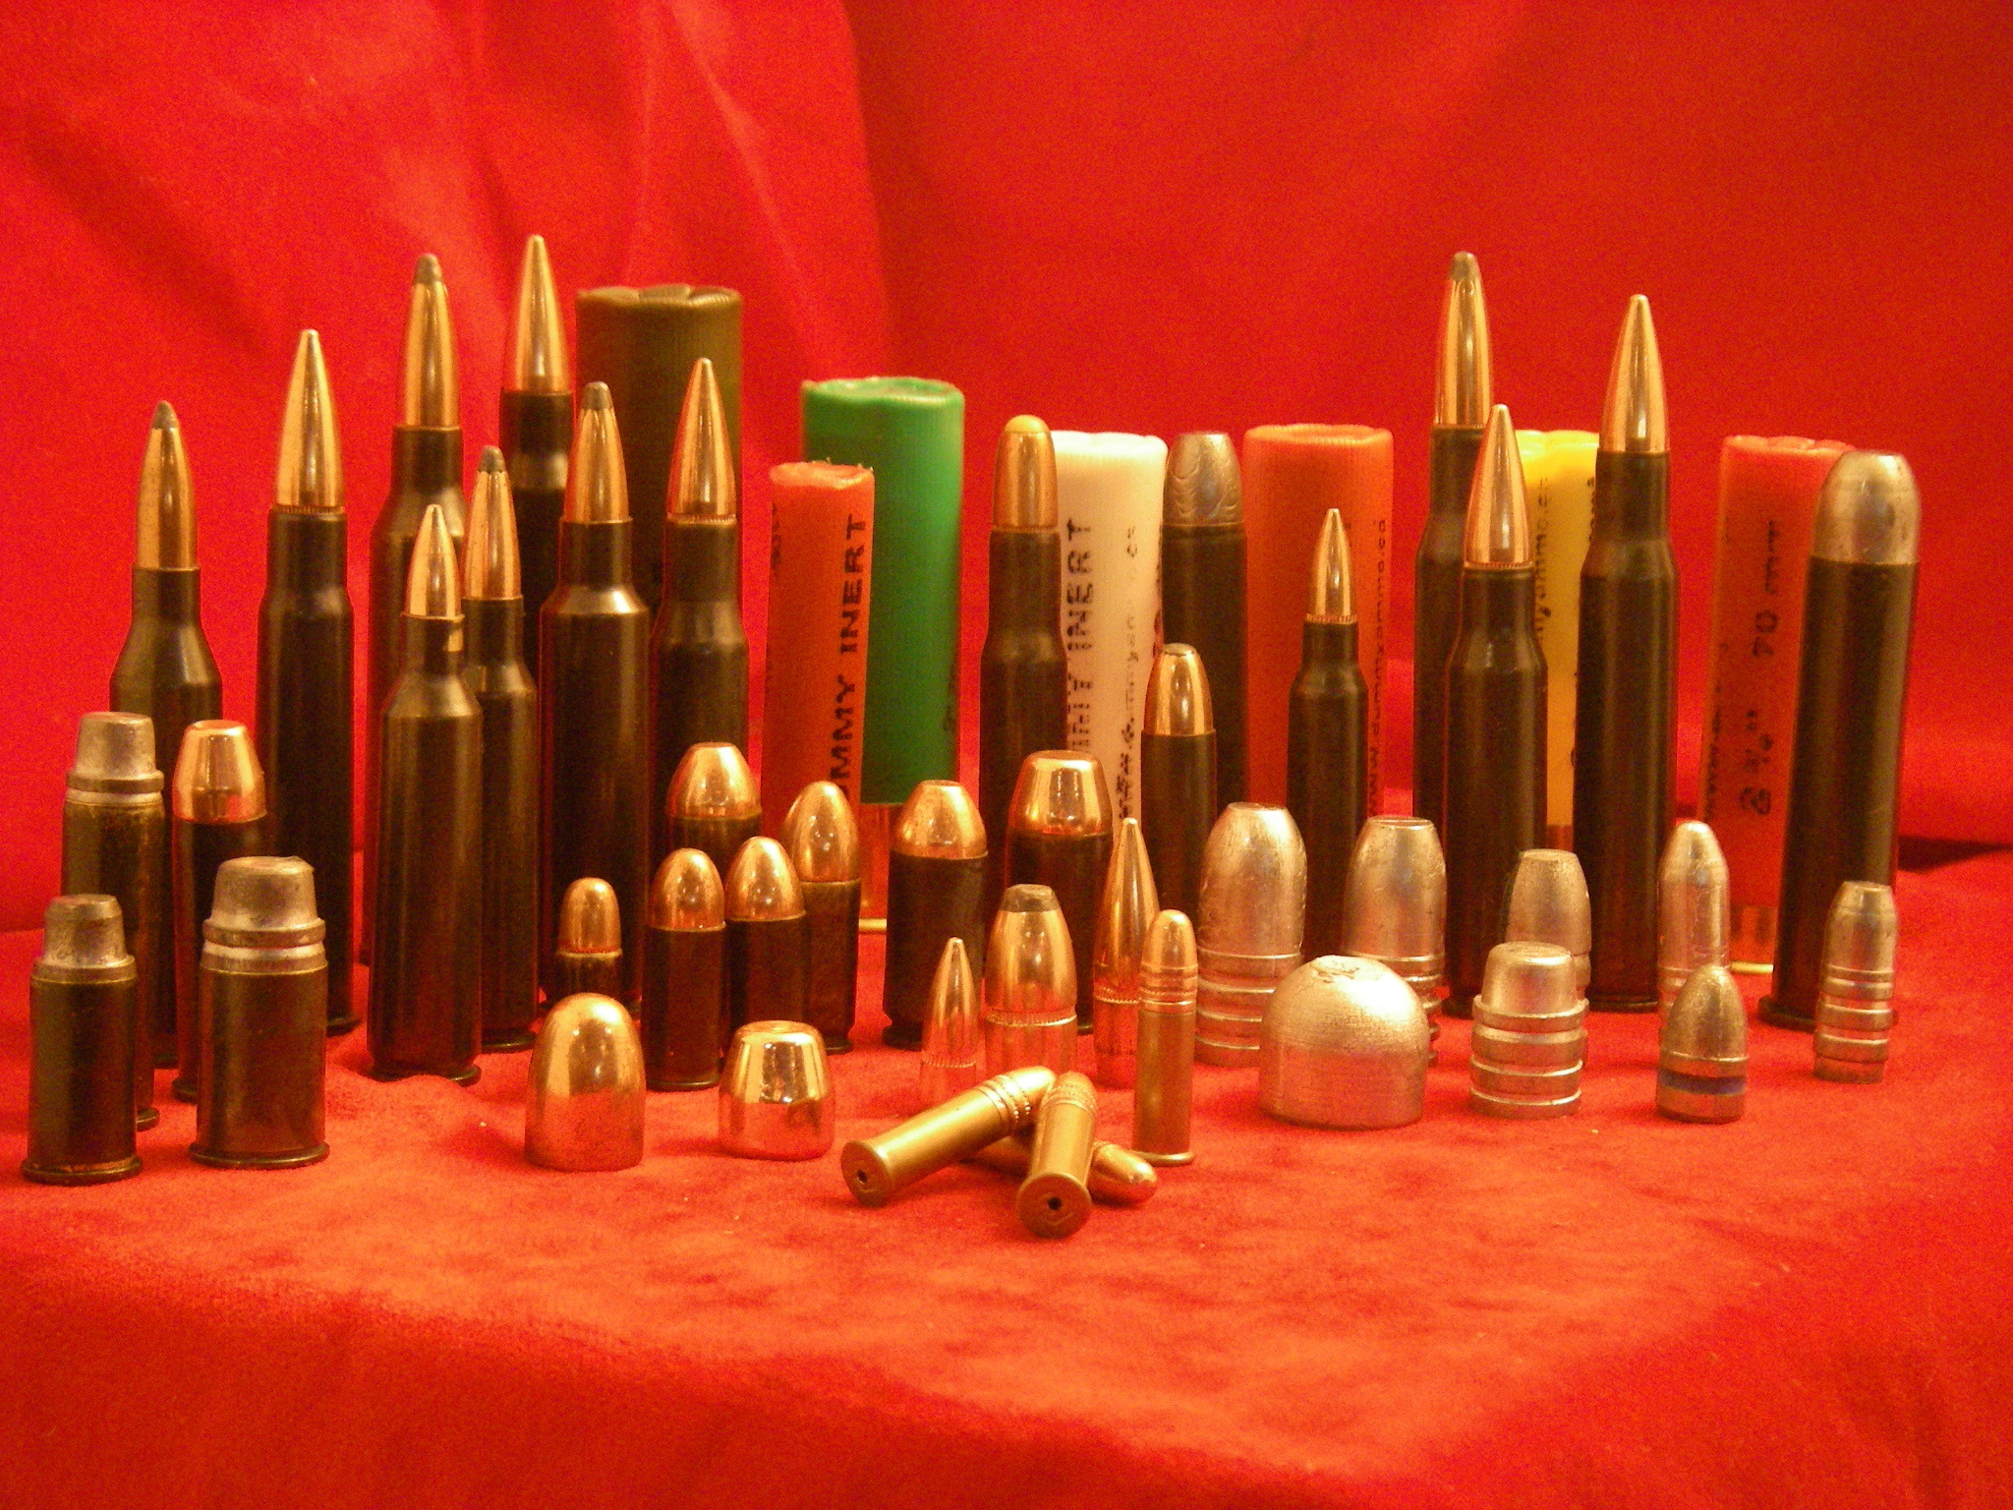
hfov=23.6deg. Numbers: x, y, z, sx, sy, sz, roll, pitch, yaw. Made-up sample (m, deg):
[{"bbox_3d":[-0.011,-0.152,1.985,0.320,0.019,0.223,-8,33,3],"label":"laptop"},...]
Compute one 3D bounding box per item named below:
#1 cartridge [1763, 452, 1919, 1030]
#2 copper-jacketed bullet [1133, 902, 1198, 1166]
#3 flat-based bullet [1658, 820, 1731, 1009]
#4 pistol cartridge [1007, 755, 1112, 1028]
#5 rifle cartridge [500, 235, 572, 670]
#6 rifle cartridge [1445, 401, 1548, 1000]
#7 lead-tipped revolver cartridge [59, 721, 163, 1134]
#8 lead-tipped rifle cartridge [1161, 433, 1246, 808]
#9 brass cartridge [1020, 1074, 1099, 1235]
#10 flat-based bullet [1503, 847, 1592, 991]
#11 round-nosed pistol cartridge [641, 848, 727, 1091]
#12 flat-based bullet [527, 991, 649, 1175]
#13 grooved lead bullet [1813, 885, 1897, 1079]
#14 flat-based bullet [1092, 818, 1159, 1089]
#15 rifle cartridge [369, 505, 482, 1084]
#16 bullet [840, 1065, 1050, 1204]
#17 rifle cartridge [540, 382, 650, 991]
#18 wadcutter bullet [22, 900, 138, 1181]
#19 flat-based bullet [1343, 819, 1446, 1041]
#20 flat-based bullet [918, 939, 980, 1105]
[{"bbox_3d":[0.096,-0.002,0.551,0.015,0.065,0.015,3,9,0],"label":"cartridge"},{"bbox_3d":[0.016,0.027,0.474,0.007,0.025,0.007,2,7,0],"label":"copper-jacketed bullet"},{"bbox_3d":[0.077,0.020,0.540,0.008,0.025,0.008,-1,9,0],"label":"flat-based bullet"},{"bbox_3d":[0.006,0.015,0.550,0.012,0.032,0.012,2,9,0],"label":"pistol cartridge"},{"bbox_3d":[-0.058,-0.019,0.592,0.014,0.089,0.014,1,6,0],"label":"rifle cartridge"},{"bbox_3d":[0.057,-0.005,0.561,0.012,0.071,0.012,0,8,0],"label":"rifle cartridge"},{"bbox_3d":[-0.087,0.016,0.471,0.011,0.040,0.011,1,7,0],"label":"lead-tipped revolver cartridge"},{"bbox_3d":[0.024,-0.007,0.587,0.013,0.064,0.013,1,6,0],"label":"lead-tipped rifle cartridge"},{"bbox_3d":[0.005,0.037,0.461,0.007,0.007,0.025,2,23,3],"label":"brass cartridge"},{"bbox_3d":[0.060,0.023,0.531,0.010,0.025,0.010,1,7,0],"label":"flat-based bullet"},{"bbox_3d":[-0.034,0.022,0.508,0.009,0.025,0.009,2,9,0],"label":"round-nosed pistol cartridge"},{"bbox_3d":[-0.041,0.031,0.471,0.011,0.016,0.011,2,7,0],"label":"flat-based bullet"},{"bbox_3d":[0.092,0.024,0.519,0.008,0.021,0.008,4,7,0],"label":"grooved lead bullet"},{"bbox_3d":[0.013,0.021,0.514,0.007,0.029,0.007,2,7,0],"label":"flat-based bullet"},{"bbox_3d":[-0.061,0.004,0.511,0.012,0.060,0.012,2,8,0],"label":"rifle cartridge"},{"bbox_3d":[-0.005,0.036,0.476,0.025,0.007,0.007,-27,23,-32],"label":"bullet"},{"bbox_3d":[-0.047,-0.006,0.544,0.013,0.071,0.013,1,6,0],"label":"rifle cartridge"},{"bbox_3d":[-0.088,0.027,0.460,0.011,0.026,0.011,2,7,0],"label":"wadcutter bullet"},{"bbox_3d":[0.042,0.020,0.531,0.012,0.027,0.012,2,7,0],"label":"flat-based bullet"},{"bbox_3d":[-0.006,0.027,0.499,0.006,0.017,0.006,2,9,0],"label":"flat-based bullet"}]

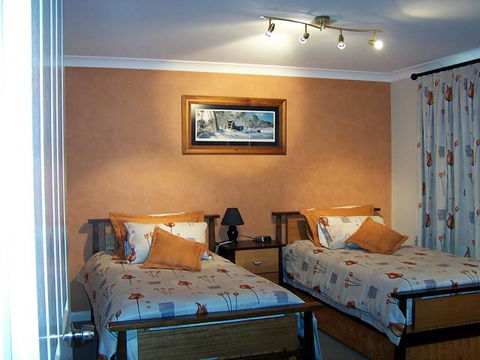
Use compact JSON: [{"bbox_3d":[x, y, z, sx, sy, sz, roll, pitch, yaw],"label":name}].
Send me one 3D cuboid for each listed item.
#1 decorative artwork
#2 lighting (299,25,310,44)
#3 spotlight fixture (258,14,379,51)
[{"bbox_3d":[-0.035,-0.528,4.785,1.070,0.565,0.035,-1,2,-16],"label":"decorative artwork"},{"bbox_3d":[0.427,-0.955,3.190,0.080,0.125,0.095,-1,2,-21],"label":"lighting"},{"bbox_3d":[0.556,-0.985,3.190,0.890,0.200,0.150,-1,2,-20],"label":"spotlight fixture"}]

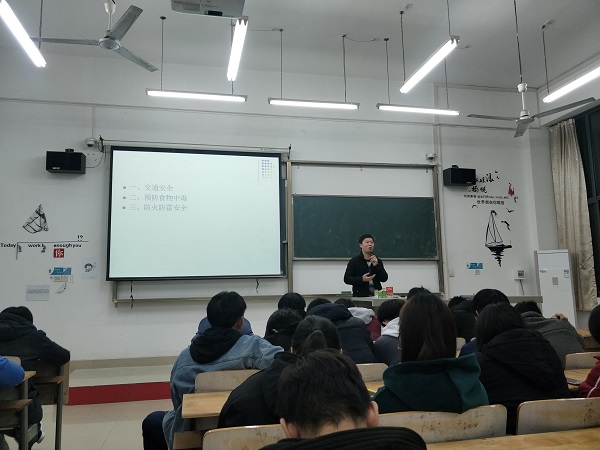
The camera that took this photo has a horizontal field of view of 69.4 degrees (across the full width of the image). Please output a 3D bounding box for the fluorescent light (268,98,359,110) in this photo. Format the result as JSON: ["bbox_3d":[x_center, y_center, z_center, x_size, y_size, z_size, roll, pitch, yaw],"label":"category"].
[{"bbox_3d":[0.201,-1.616,5.790,1.230,0.070,0.095,1,-8,-12],"label":"fluorescent light"}]

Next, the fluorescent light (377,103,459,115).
[{"bbox_3d":[1.650,-1.579,5.982,1.254,0.070,0.090,1,-8,-13],"label":"fluorescent light"}]

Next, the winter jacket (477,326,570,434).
[{"bbox_3d":[0.976,0.715,1.888,0.460,0.560,0.420,1,-8,-18],"label":"winter jacket"}]

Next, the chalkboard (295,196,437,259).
[{"bbox_3d":[1.129,0.040,7.170,2.545,1.049,0.060,1,-8,-13],"label":"chalkboard"}]

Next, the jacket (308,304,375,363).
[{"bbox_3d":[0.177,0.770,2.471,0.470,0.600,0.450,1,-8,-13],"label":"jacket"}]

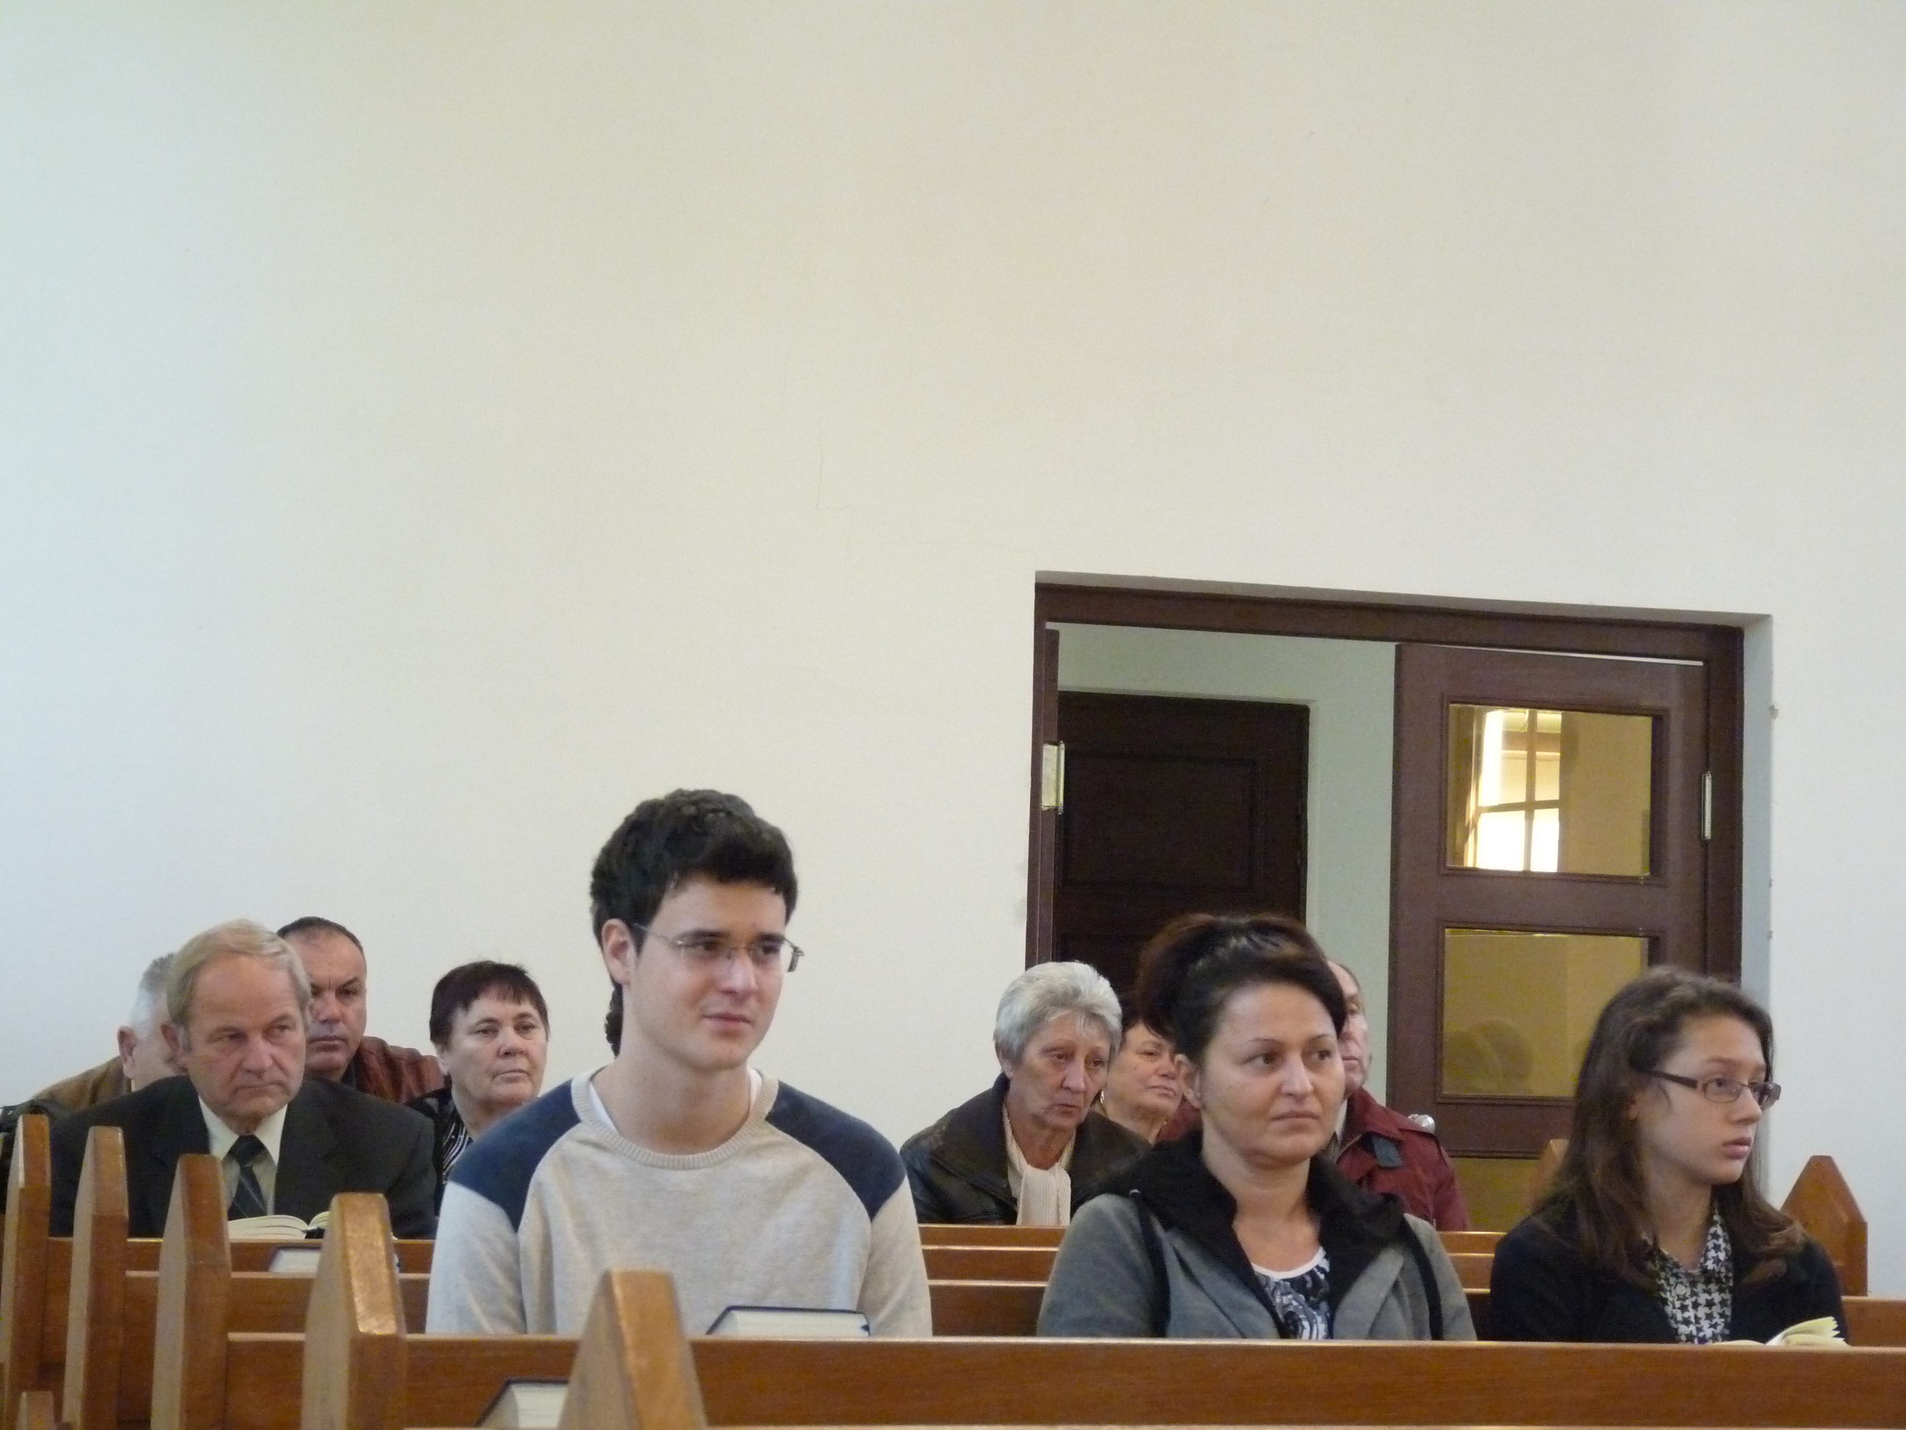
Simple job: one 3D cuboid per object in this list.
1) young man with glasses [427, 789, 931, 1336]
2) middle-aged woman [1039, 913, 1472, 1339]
[{"bbox_3d":[-0.208,0.736,3.866,0.500,1.353,0.800,3,-5,-14],"label":"young man with glasses"},{"bbox_3d":[0.359,0.813,4.030,0.480,1.258,0.780,3,-5,-20],"label":"middle-aged woman"}]

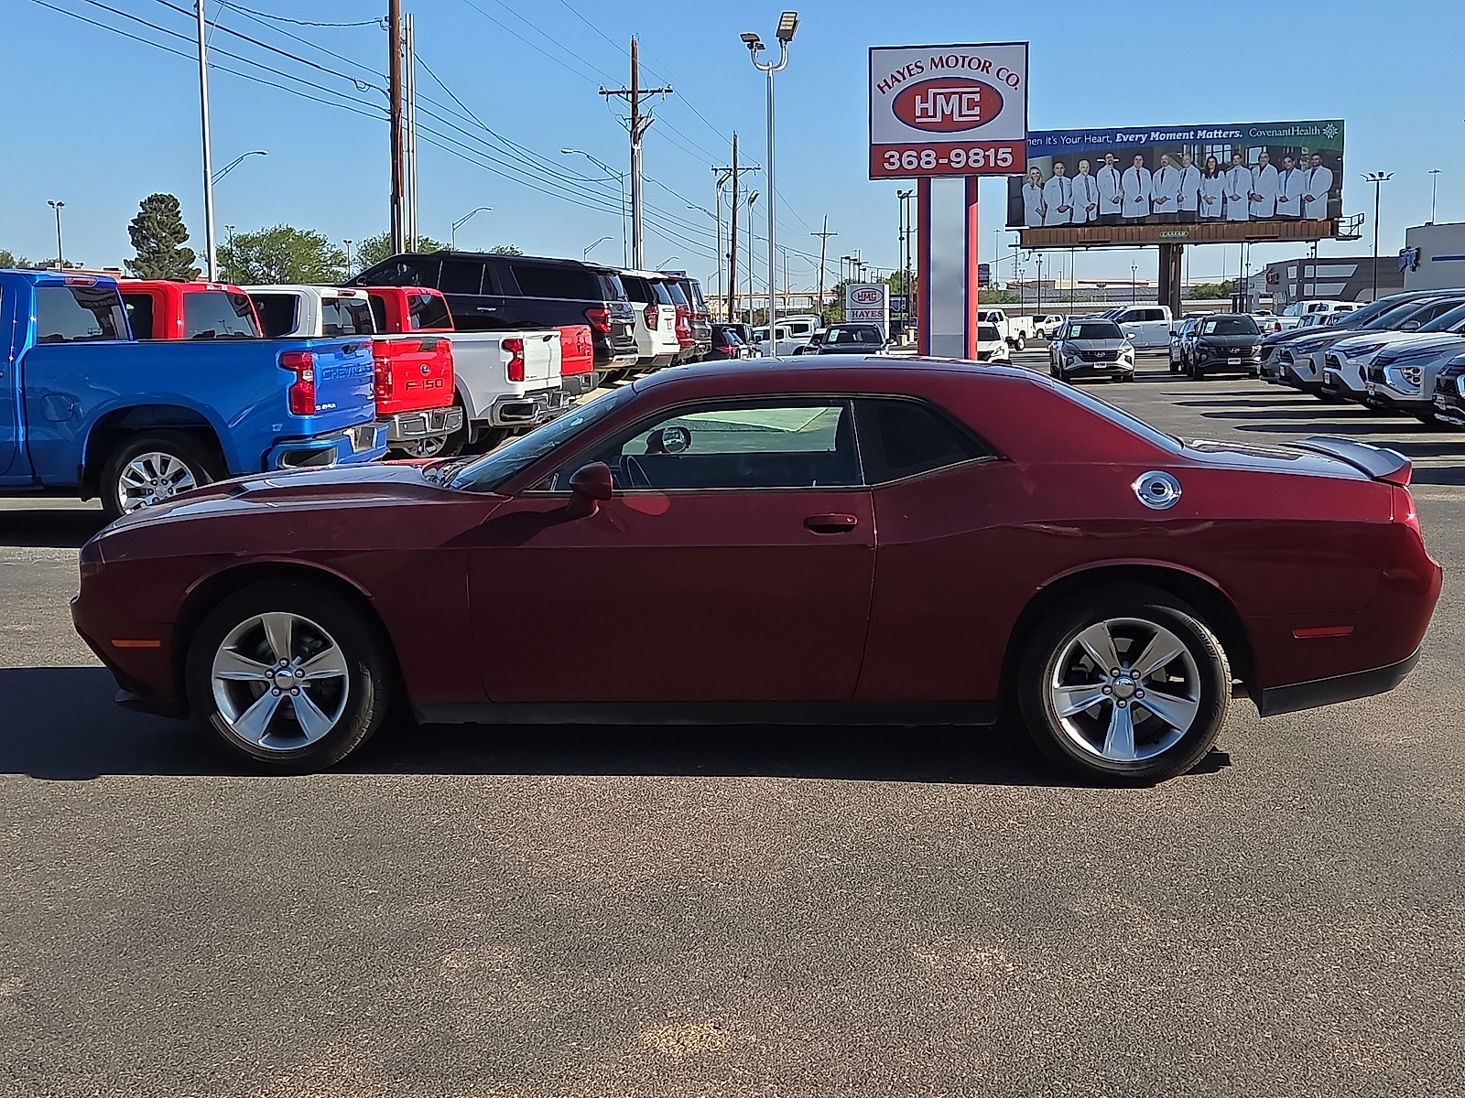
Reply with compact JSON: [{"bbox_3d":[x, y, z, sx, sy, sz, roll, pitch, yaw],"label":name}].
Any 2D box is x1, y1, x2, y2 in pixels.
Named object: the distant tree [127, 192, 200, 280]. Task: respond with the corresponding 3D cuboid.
[{"bbox_3d":[-36.181,-17.418,113.657,4.800,10.600,4.700,-3,7,-17],"label":"distant tree"}]

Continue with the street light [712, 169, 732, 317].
[{"bbox_3d":[-0.407,-12.561,78.479,0.680,8.200,0.400,0,7,8],"label":"street light"}]

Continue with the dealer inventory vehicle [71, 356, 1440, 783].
[{"bbox_3d":[0.022,-0.021,7.000,5.020,1.450,1.930,0,7,5],"label":"dealer inventory vehicle"}]

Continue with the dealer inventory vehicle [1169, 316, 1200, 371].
[{"bbox_3d":[14.106,-6.144,53.704,1.850,1.600,4.500,1,8,13],"label":"dealer inventory vehicle"}]

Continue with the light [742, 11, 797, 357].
[{"bbox_3d":[0.731,-6.582,34.486,1.050,7.500,0.700,-1,7,-6],"label":"light"}]

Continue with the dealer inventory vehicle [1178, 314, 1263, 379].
[{"bbox_3d":[13.138,-5.477,47.862,1.870,1.670,4.630,0,7,9],"label":"dealer inventory vehicle"}]

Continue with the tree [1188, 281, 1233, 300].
[{"bbox_3d":[67.328,-34.031,250.466,6.400,7.500,6.000,1,7,15],"label":"tree"}]

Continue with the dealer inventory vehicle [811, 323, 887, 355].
[{"bbox_3d":[3.176,-5.023,46.105,1.850,1.630,4.500,0,7,6],"label":"dealer inventory vehicle"}]

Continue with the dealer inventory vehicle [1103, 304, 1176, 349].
[{"bbox_3d":[16.953,-9.027,73.126,5.900,1.950,2.050,0,7,6],"label":"dealer inventory vehicle"}]

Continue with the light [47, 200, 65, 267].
[{"bbox_3d":[-34.979,-14.063,92.512,0.950,7.900,0.500,-1,7,-6],"label":"light"}]

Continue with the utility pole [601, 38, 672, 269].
[{"bbox_3d":[-3.242,-11.731,61.002,2.450,11.300,0.400,0,7,7],"label":"utility pole"}]

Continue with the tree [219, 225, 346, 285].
[{"bbox_3d":[-31.584,-18.262,125.571,8.900,9.200,8.300,-2,7,-14],"label":"tree"}]

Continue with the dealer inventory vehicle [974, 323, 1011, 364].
[{"bbox_3d":[7.004,-5.680,51.105,1.860,1.690,4.600,0,7,7],"label":"dealer inventory vehicle"}]

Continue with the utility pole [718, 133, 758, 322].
[{"bbox_3d":[0.005,-15.402,90.202,2.450,11.300,0.400,2,7,7],"label":"utility pole"}]

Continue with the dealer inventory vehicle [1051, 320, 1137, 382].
[{"bbox_3d":[9.499,-5.247,46.906,1.870,1.650,4.600,0,7,6],"label":"dealer inventory vehicle"}]

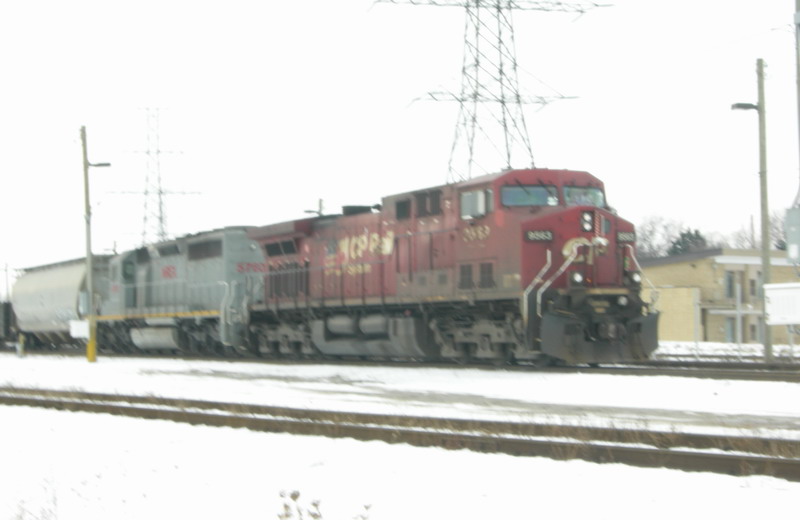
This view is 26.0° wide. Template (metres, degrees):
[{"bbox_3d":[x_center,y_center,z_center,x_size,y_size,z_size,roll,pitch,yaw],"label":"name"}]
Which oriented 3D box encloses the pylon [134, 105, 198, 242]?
[{"bbox_3d":[-38.913,-5.654,274.296,15.300,36.700,8.000,0,-2,-16],"label":"pylon"}]

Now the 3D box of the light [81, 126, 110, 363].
[{"bbox_3d":[-10.330,-0.523,58.897,0.950,8.050,0.270,0,-2,-20],"label":"light"}]

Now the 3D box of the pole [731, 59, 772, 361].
[{"bbox_3d":[9.190,-1.292,45.217,1.020,8.000,0.260,0,-2,-20],"label":"pole"}]

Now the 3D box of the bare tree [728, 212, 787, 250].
[{"bbox_3d":[33.084,1.161,159.787,5.800,11.100,5.800,-1,-2,0],"label":"bare tree"}]

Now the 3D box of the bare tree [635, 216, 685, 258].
[{"bbox_3d":[23.759,1.430,159.791,6.200,10.900,6.200,-1,-2,0],"label":"bare tree"}]

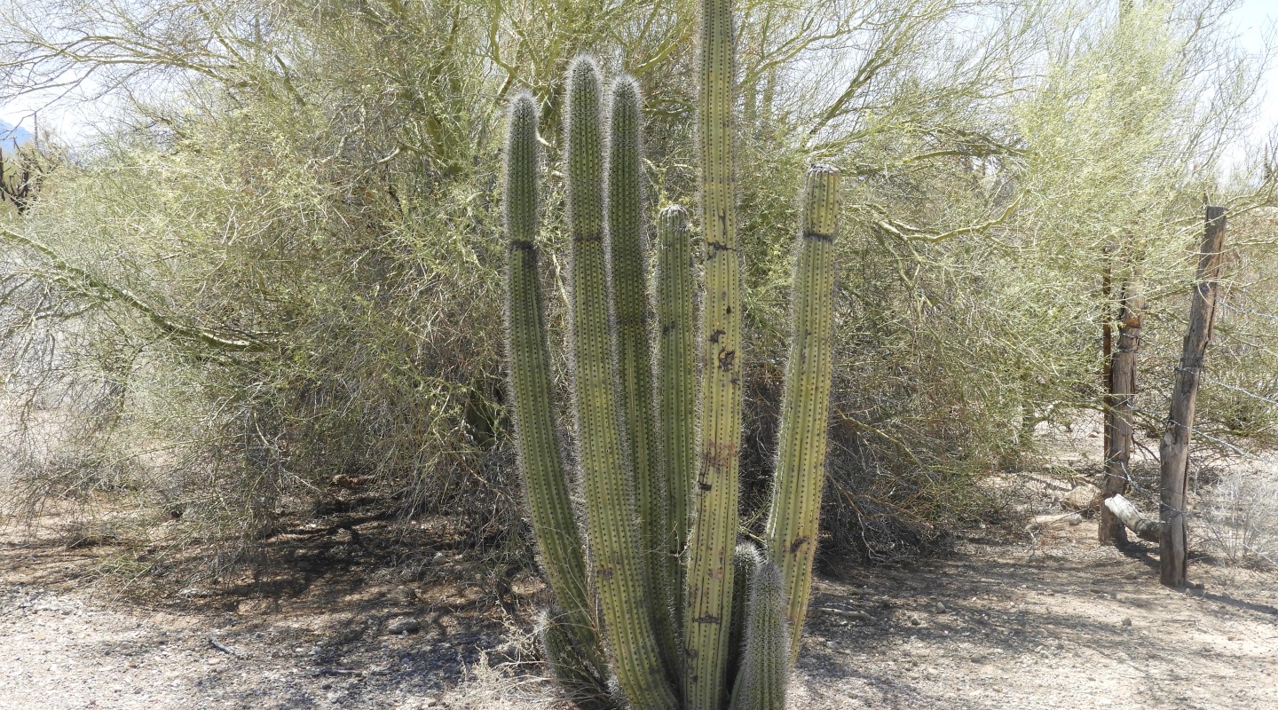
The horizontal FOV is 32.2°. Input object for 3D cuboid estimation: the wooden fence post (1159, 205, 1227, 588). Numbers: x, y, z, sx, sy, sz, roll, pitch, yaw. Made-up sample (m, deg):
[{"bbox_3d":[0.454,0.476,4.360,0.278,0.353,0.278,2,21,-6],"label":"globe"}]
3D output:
[{"bbox_3d":[2.090,0.162,8.428,0.140,1.443,0.125,5,5,8],"label":"wooden fence post"}]

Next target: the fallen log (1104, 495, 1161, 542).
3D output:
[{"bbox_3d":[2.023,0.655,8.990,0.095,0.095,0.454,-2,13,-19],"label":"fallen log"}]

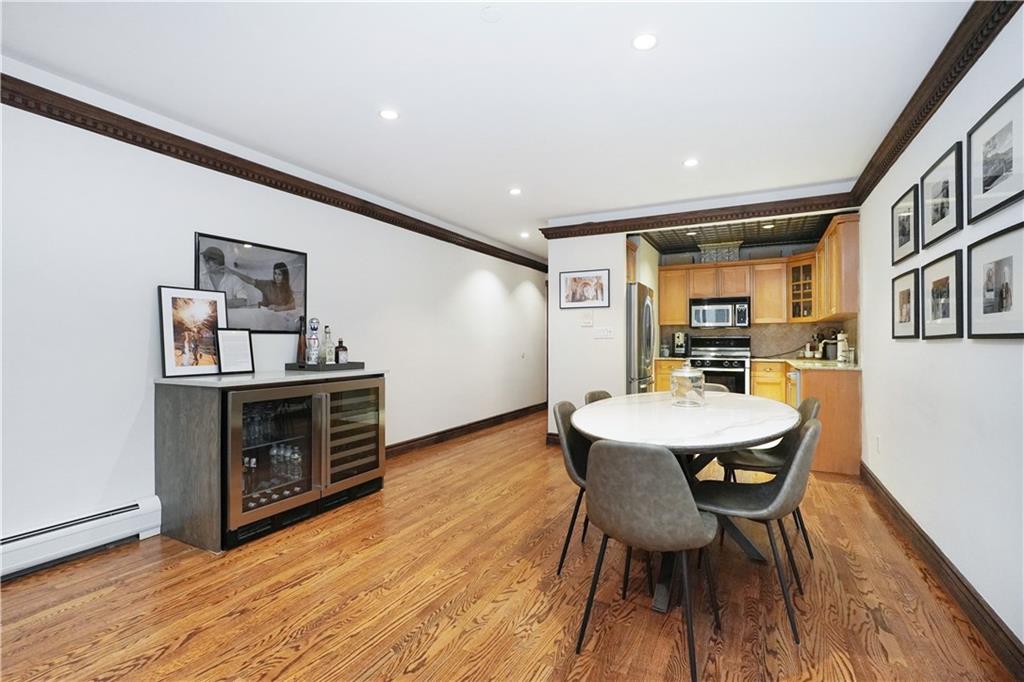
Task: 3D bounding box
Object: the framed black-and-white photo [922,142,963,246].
[{"bbox_3d":[2.136,-0.697,2.267,0.022,0.400,0.500,0,0,28],"label":"framed black-and-white photo"}]

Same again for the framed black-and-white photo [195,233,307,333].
[{"bbox_3d":[-1.792,-0.367,3.188,0.030,0.620,0.790,0,0,29],"label":"framed black-and-white photo"}]

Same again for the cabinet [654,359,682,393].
[{"bbox_3d":[2.491,0.711,6.902,0.480,0.880,0.610,0,0,28],"label":"cabinet"}]

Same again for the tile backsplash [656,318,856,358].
[{"bbox_3d":[3.248,0.000,6.360,2.260,0.450,0.030,0,0,28],"label":"tile backsplash"}]

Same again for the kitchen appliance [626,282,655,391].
[{"bbox_3d":[1.229,0.269,5.464,0.840,1.780,0.910,0,0,28],"label":"kitchen appliance"}]

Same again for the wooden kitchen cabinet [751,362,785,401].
[{"bbox_3d":[3.358,0.695,5.961,0.400,0.880,0.600,0,0,28],"label":"wooden kitchen cabinet"}]

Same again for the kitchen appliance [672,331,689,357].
[{"bbox_3d":[2.407,0.050,6.525,0.180,0.345,0.330,0,0,28],"label":"kitchen appliance"}]

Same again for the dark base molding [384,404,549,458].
[{"bbox_3d":[-0.320,1.075,5.876,0.030,0.120,3.540,0,0,30],"label":"dark base molding"}]

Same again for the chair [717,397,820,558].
[{"bbox_3d":[1.497,0.760,2.696,0.535,0.830,0.455,0,0,21],"label":"chair"}]

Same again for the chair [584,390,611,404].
[{"bbox_3d":[0.813,0.725,2.891,0.540,0.820,0.460,0,0,28],"label":"chair"}]

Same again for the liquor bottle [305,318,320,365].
[{"bbox_3d":[-1.454,0.015,3.336,0.090,0.360,0.090,0,0,28],"label":"liquor bottle"}]

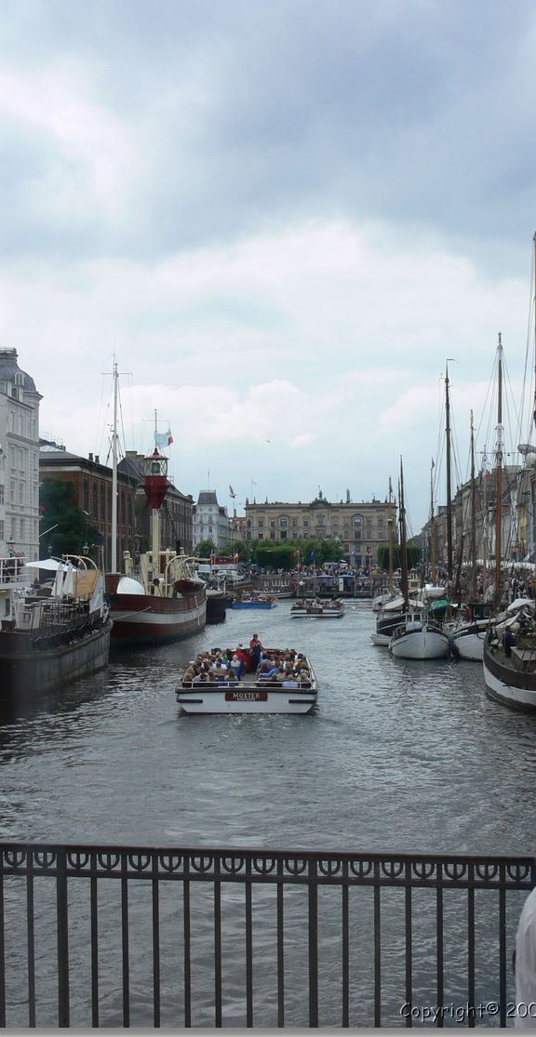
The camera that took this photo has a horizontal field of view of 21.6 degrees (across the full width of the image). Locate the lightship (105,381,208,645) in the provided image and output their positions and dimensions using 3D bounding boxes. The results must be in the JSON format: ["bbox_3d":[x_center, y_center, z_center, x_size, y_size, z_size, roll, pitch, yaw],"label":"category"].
[{"bbox_3d":[-8.500,-0.427,96.574,6.500,16.800,33.000,0,-2,4],"label":"lightship"}]

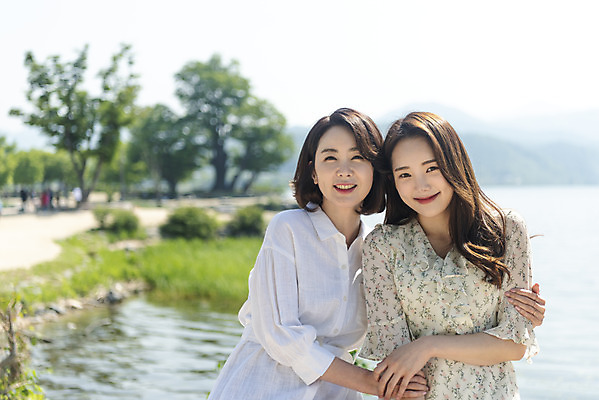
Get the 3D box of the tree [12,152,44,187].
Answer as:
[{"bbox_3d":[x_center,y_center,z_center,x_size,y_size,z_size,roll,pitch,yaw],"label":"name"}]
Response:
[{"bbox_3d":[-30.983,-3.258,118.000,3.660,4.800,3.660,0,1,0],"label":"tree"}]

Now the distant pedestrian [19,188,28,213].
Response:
[{"bbox_3d":[-20.324,0.052,76.000,0.450,1.680,0.500,0,1,0],"label":"distant pedestrian"}]

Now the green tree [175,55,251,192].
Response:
[{"bbox_3d":[-11.801,-10.377,140.000,10.310,18.720,10.310,0,1,0],"label":"green tree"}]

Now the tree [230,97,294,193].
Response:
[{"bbox_3d":[-5.019,-7.528,140.000,8.680,13.020,8.680,0,1,0],"label":"tree"}]

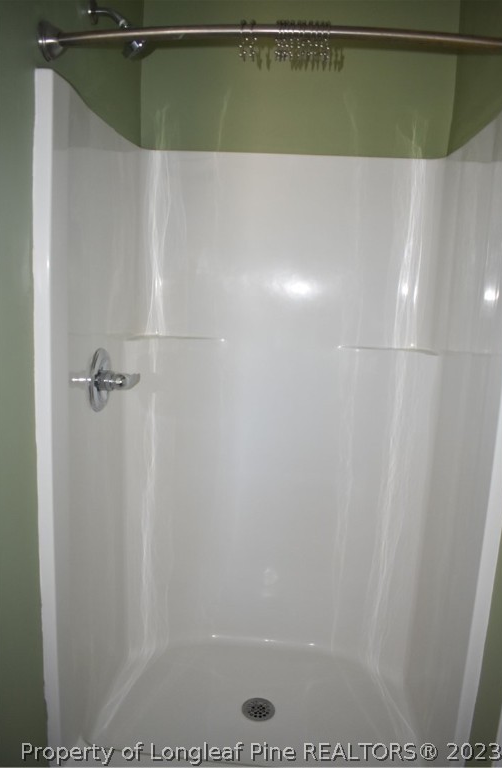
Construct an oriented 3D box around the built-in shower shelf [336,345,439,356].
[{"bbox_3d":[0.475,-0.109,1.976,0.340,0.025,0.090,3,10,3],"label":"built-in shower shelf"}]

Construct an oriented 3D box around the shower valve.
[{"bbox_3d":[-0.398,-0.010,1.706,0.100,0.180,0.180,3,10,3],"label":"shower valve"}]

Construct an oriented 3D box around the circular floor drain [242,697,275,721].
[{"bbox_3d":[0.026,1.089,1.925,0.110,0.012,0.110,2,10,0],"label":"circular floor drain"}]

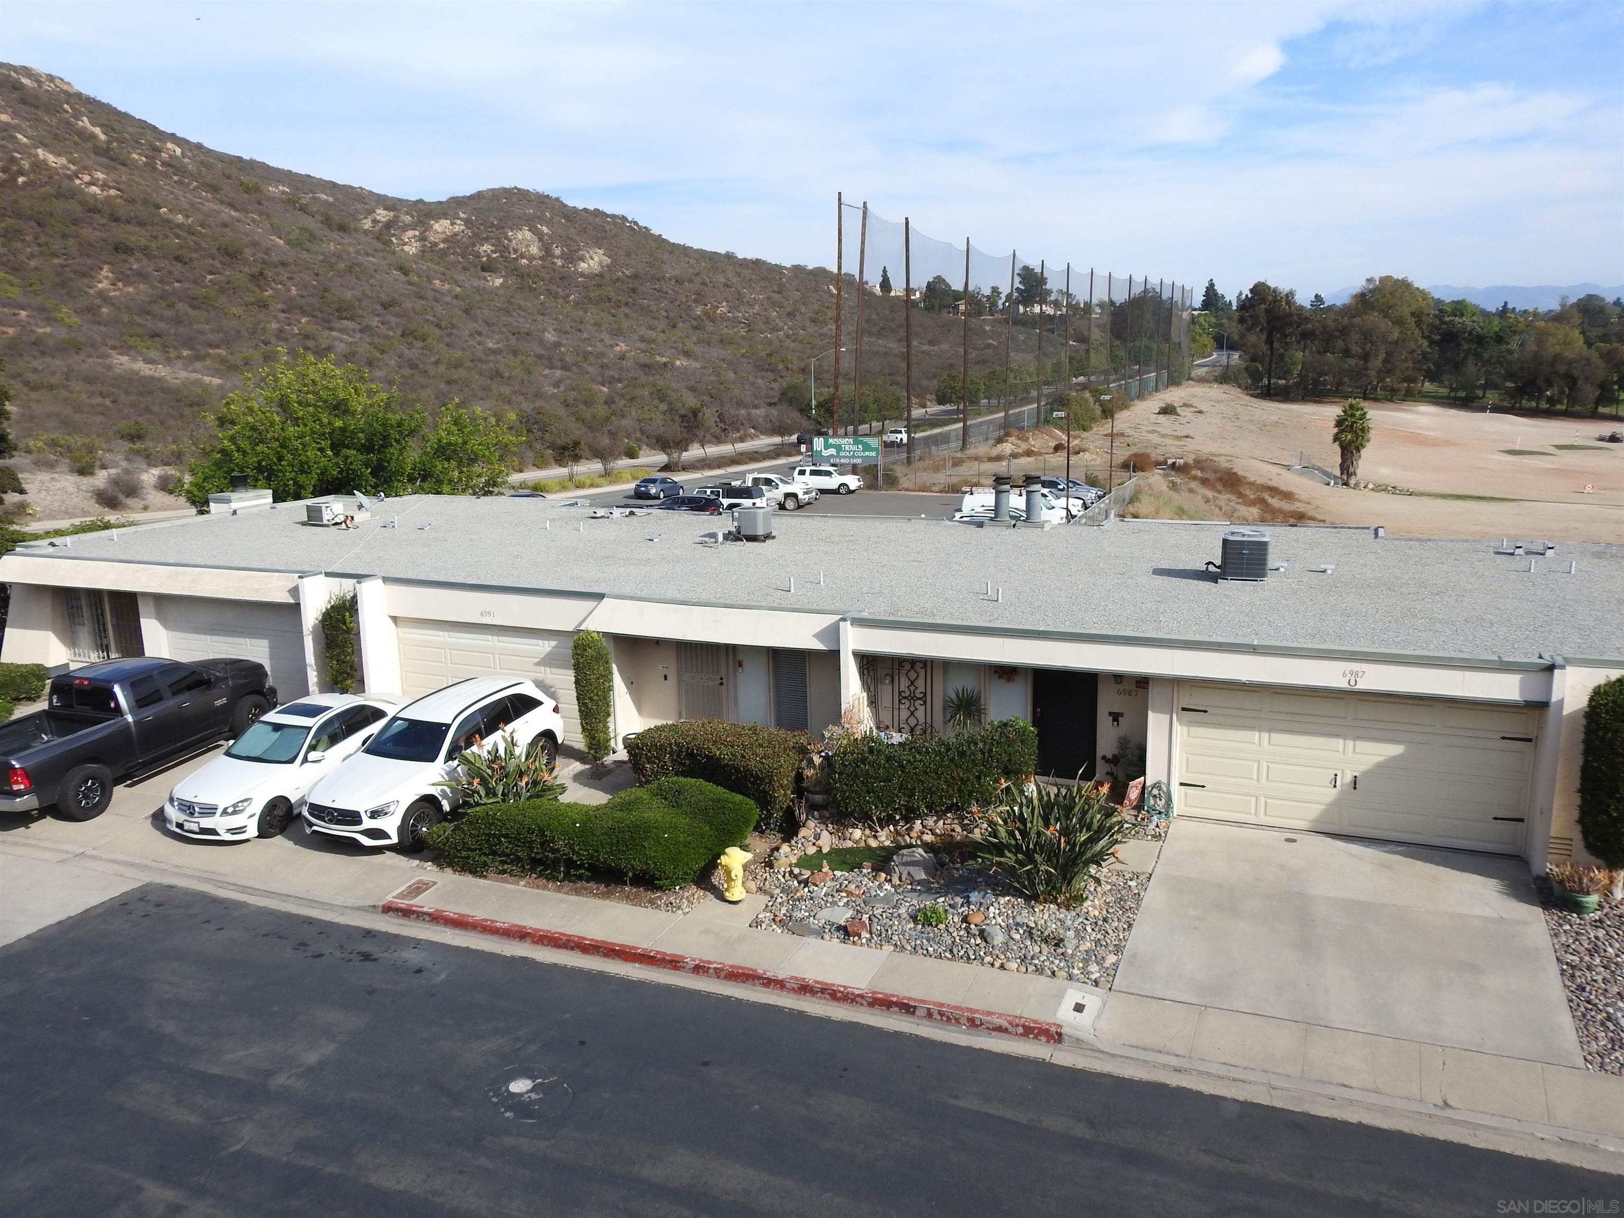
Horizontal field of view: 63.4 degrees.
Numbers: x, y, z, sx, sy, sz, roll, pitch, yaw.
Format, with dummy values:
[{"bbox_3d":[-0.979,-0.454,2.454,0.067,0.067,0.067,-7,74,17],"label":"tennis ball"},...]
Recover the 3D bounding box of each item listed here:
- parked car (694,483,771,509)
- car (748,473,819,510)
[{"bbox_3d":[-5.414,-6.000,74.370,5.300,1.870,1.880,3,13,20],"label":"parked car"},{"bbox_3d":[-2.402,-7.253,81.175,5.900,1.970,2.030,6,14,32],"label":"car"}]

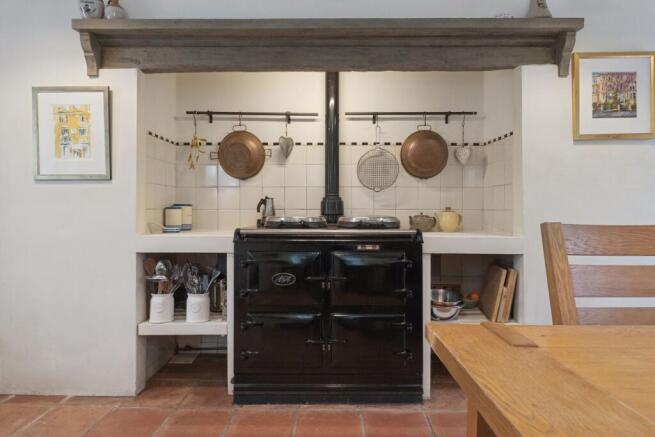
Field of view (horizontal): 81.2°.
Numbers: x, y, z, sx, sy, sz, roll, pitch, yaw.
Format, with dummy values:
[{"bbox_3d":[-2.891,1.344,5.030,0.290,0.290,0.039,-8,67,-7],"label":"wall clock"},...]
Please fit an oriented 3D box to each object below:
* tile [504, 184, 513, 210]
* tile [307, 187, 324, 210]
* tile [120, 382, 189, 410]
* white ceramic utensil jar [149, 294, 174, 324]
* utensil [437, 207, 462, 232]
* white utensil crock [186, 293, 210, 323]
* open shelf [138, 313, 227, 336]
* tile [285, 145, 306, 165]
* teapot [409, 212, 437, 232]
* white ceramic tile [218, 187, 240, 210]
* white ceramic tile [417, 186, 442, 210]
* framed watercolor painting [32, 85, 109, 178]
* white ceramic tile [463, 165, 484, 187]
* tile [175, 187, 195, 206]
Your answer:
[{"bbox_3d":[1.068,-0.118,2.250,0.010,0.152,0.092,0,1,0],"label":"tile"},{"bbox_3d":[-0.063,-0.135,2.605,0.151,0.153,0.010,0,1,0],"label":"tile"},{"bbox_3d":[-0.912,0.963,2.080,0.305,0.020,0.305,0,1,0],"label":"tile"},{"bbox_3d":[-0.946,0.507,2.190,0.140,0.155,0.140,0,1,0],"label":"white ceramic utensil jar"},{"bbox_3d":[0.805,0.007,2.520,0.172,0.170,0.130,0,1,0],"label":"utensil"},{"bbox_3d":[-0.739,0.510,2.190,0.136,0.152,0.136,0,1,-6],"label":"white utensil crock"},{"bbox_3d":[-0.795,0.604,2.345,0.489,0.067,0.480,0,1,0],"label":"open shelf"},{"bbox_3d":[-0.222,-0.442,2.674,0.153,0.137,0.010,0,1,0],"label":"tile"},{"bbox_3d":[0.622,0.025,2.490,0.178,0.123,0.135,0,1,0],"label":"teapot"},{"bbox_3d":[-0.668,-0.135,2.605,0.151,0.153,0.010,0,1,0],"label":"white ceramic tile"},{"bbox_3d":[0.713,-0.140,2.678,0.153,0.153,0.010,0,1,0],"label":"white ceramic tile"},{"bbox_3d":[-1.348,-0.447,2.015,0.401,0.491,0.025,0,1,0],"label":"framed watercolor painting"},{"bbox_3d":[1.004,-0.290,2.630,0.139,0.153,0.010,0,1,0],"label":"white ceramic tile"},{"bbox_3d":[-0.973,-0.137,2.630,0.136,0.157,0.010,0,1,0],"label":"tile"}]

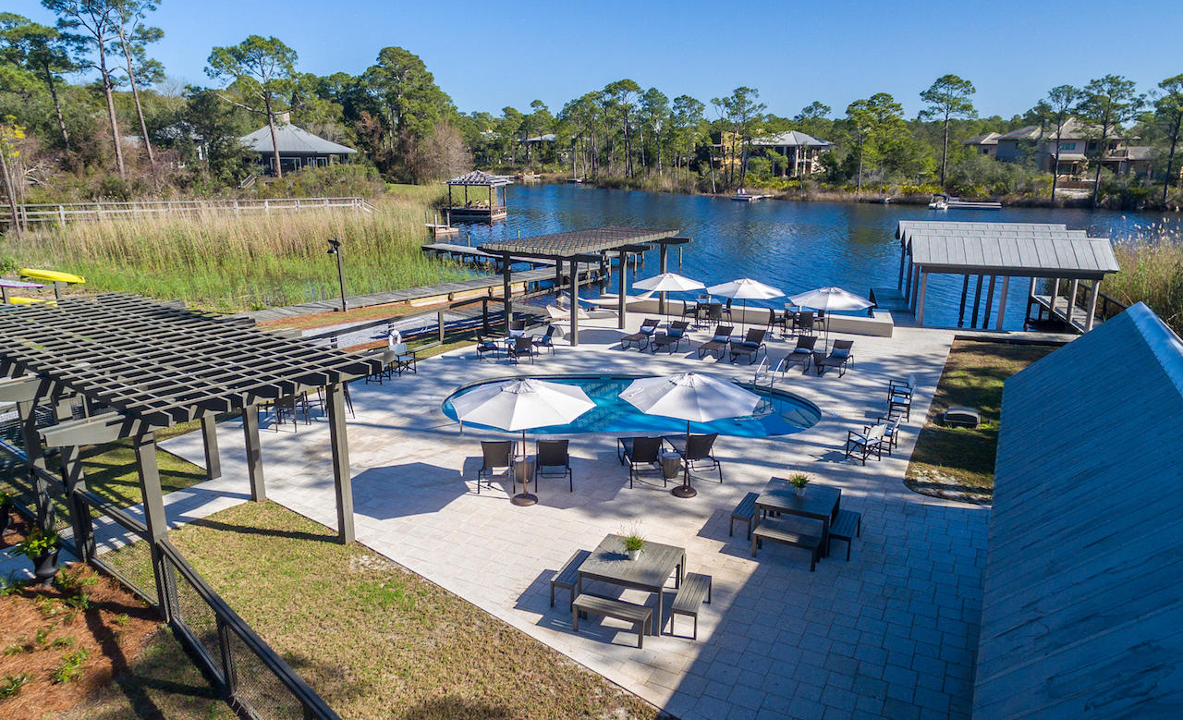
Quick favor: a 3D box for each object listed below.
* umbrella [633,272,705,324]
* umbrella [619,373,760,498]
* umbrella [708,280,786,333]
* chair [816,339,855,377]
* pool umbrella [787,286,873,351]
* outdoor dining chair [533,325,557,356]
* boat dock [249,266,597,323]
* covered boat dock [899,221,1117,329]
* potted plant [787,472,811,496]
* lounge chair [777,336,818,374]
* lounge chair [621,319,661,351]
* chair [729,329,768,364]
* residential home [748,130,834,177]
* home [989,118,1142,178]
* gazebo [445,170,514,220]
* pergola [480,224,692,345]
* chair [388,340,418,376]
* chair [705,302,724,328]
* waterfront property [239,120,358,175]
[{"bbox_3d":[2.899,-2.069,24.782,2.720,2.450,2.680,0,15,0],"label":"umbrella"},{"bbox_3d":[1.894,1.435,12.888,2.720,2.450,2.680,0,15,0],"label":"umbrella"},{"bbox_3d":[5.446,-1.767,23.165,2.700,2.320,2.700,0,18,0],"label":"umbrella"},{"bbox_3d":[7.729,-0.099,20.696,0.680,0.960,1.500,11,18,36],"label":"chair"},{"bbox_3d":[7.658,-1.272,21.363,2.700,2.350,2.700,0,17,0],"label":"pool umbrella"},{"bbox_3d":[-1.627,-0.637,22.564,0.660,0.920,0.600,-4,15,-14],"label":"outdoor dining chair"},{"bbox_3d":[-7.506,-3.709,35.731,20.870,0.600,2.400,-16,23,-41],"label":"boat dock"},{"bbox_3d":[17.016,-3.928,28.411,6.600,3.400,8.700,5,18,15],"label":"covered boat dock"},{"bbox_3d":[3.666,2.176,11.498,0.360,0.380,0.360,0,18,0],"label":"potted plant"},{"bbox_3d":[6.531,-0.214,20.685,0.680,0.880,1.500,13,21,34],"label":"lounge chair"},{"bbox_3d":[1.777,-0.982,23.676,0.680,0.960,1.550,8,17,28],"label":"lounge chair"},{"bbox_3d":[5.279,-0.492,22.022,0.680,0.960,1.550,9,17,31],"label":"chair"},{"bbox_3d":[41.412,-42.655,136.000,13.000,9.500,13.500,-13,21,-36],"label":"residential home"},{"bbox_3d":[70.778,-31.564,98.000,14.000,8.200,11.000,0,18,0],"label":"home"},{"bbox_3d":[-10.937,-16.068,64.000,5.200,4.500,5.200,3,18,8],"label":"gazebo"},{"bbox_3d":[0.047,-3.153,25.773,5.400,3.350,8.300,12,21,34],"label":"pergola"},{"bbox_3d":[-5.650,0.010,19.702,0.580,0.860,0.520,-16,23,-41],"label":"chair"},{"bbox_3d":[4.744,-1.621,25.554,0.520,1.130,0.560,-2,15,-8],"label":"chair"},{"bbox_3d":[-38.850,-28.143,87.000,14.200,7.200,13.500,-10,20,-30],"label":"waterfront property"}]

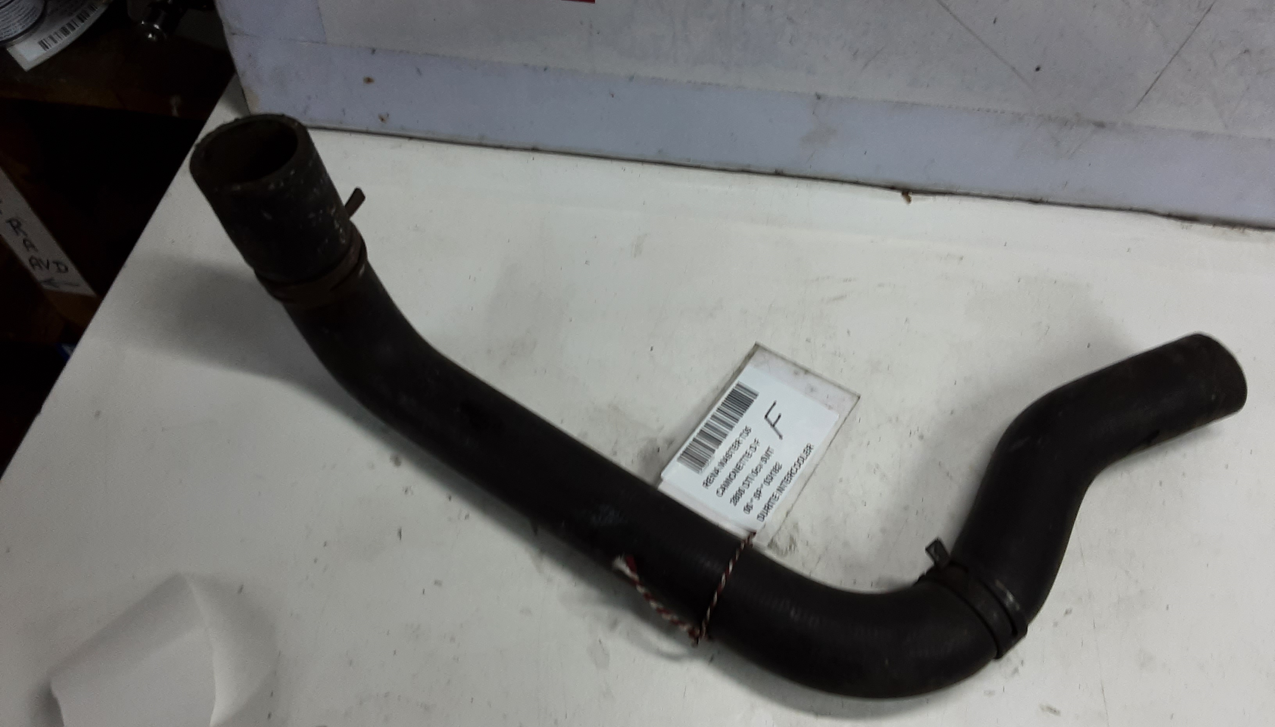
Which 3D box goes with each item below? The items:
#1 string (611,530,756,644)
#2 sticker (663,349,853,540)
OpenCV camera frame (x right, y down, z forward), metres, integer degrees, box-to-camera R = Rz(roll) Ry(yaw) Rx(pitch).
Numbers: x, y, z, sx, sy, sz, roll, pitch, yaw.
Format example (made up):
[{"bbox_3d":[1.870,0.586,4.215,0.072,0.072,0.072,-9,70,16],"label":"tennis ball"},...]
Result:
[{"bbox_3d":[0.025,0.092,0.483,0.056,0.053,0.070,29,53,20],"label":"string"},{"bbox_3d":[0.070,0.044,0.562,0.071,0.004,0.126,26,53,18],"label":"sticker"}]

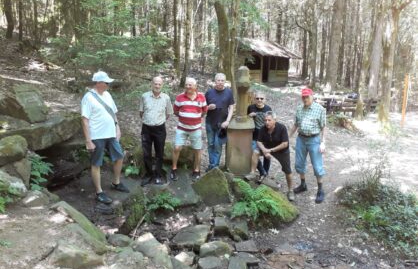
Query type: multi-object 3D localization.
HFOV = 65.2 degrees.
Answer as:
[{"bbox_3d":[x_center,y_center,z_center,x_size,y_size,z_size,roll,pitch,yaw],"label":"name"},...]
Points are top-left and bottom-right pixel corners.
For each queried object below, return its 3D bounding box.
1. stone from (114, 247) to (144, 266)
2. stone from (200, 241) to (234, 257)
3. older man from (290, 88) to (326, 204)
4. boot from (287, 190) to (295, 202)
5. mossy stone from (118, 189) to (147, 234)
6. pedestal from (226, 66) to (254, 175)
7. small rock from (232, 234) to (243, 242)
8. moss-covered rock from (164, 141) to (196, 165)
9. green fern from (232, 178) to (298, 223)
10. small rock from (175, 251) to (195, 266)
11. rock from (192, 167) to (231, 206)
[{"bbox_3d":[-0.833,1.245,3.420,0.270,0.130,0.190,0,11,0],"label":"stone"},{"bbox_3d":[0.100,1.344,3.857,0.380,0.130,0.200,0,11,0],"label":"stone"},{"bbox_3d":[1.500,0.147,4.977,0.520,1.730,0.400,4,10,16],"label":"older man"},{"bbox_3d":[1.213,0.907,4.870,0.110,0.120,0.270,3,10,11],"label":"boot"},{"bbox_3d":[-1.042,1.063,4.450,0.380,0.450,0.480,-1,6,-11],"label":"mossy stone"},{"bbox_3d":[0.548,-0.223,5.473,0.450,1.820,0.430,0,6,-7],"label":"pedestal"},{"bbox_3d":[0.342,1.236,3.920,0.125,0.080,0.110,1,8,0],"label":"small rock"},{"bbox_3d":[-0.570,0.361,6.200,0.620,0.420,0.420,1,6,0],"label":"moss-covered rock"},{"bbox_3d":[0.817,0.967,4.680,0.880,0.400,0.550,3,8,14],"label":"green fern"},{"bbox_3d":[-0.236,1.202,3.171,0.180,0.100,0.140,1,10,0],"label":"small rock"},{"bbox_3d":[0.045,0.777,4.880,0.560,0.500,0.420,1,8,0],"label":"rock"}]

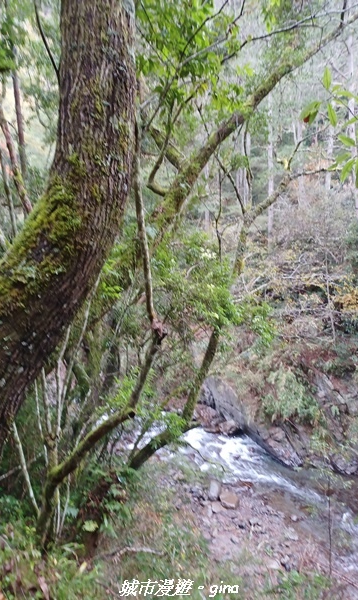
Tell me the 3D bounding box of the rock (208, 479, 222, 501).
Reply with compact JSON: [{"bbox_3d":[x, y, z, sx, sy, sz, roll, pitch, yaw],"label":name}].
[{"bbox_3d":[0.724,3.761,8.600,0.260,0.320,0.320,0,4,0],"label":"rock"}]

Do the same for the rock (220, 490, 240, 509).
[{"bbox_3d":[0.998,3.868,8.400,0.340,0.230,0.330,-1,4,-20],"label":"rock"}]

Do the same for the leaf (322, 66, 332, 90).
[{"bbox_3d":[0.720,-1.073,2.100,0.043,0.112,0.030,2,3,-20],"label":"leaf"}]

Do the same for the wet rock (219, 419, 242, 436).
[{"bbox_3d":[1.295,3.237,11.000,0.500,0.330,0.420,-1,4,-20],"label":"wet rock"}]

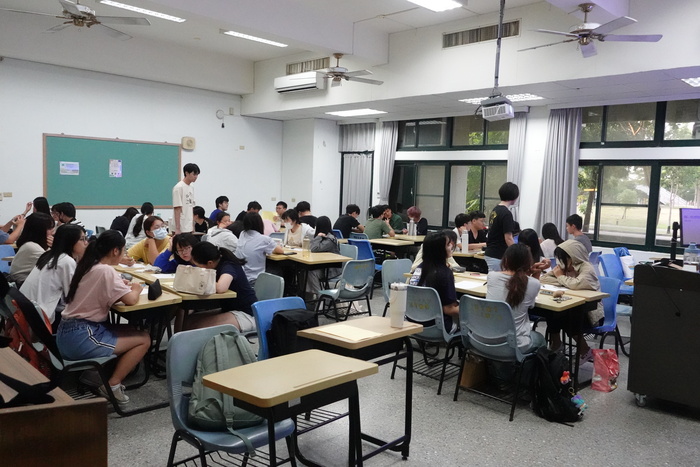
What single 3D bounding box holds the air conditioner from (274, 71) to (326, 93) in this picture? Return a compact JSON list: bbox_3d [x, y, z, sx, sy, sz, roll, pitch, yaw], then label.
[{"bbox_3d":[-0.908,-2.631,9.982,0.210,0.295,1.130,-3,7,-45],"label":"air conditioner"}]

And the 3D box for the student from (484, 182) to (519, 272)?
[{"bbox_3d":[1.552,0.290,5.823,0.330,1.630,0.460,-3,7,-45],"label":"student"}]

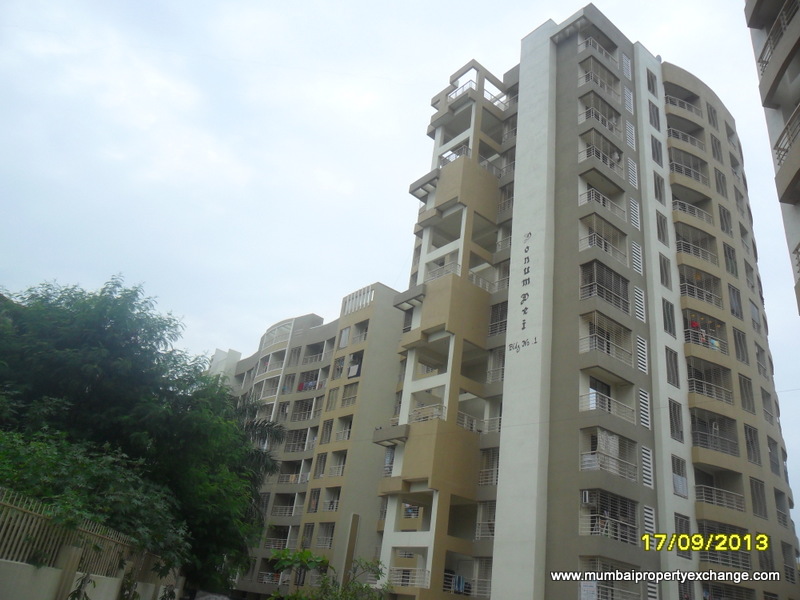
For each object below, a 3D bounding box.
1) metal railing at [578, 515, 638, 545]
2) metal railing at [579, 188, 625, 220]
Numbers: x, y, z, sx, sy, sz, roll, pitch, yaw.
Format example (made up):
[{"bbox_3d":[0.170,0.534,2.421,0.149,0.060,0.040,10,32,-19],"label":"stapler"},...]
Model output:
[{"bbox_3d":[9.657,10.539,28.596,3.142,0.760,1.034,23,-29,-32],"label":"metal railing"},{"bbox_3d":[11.644,-5.172,35.707,3.142,0.760,1.034,23,-29,-32],"label":"metal railing"}]

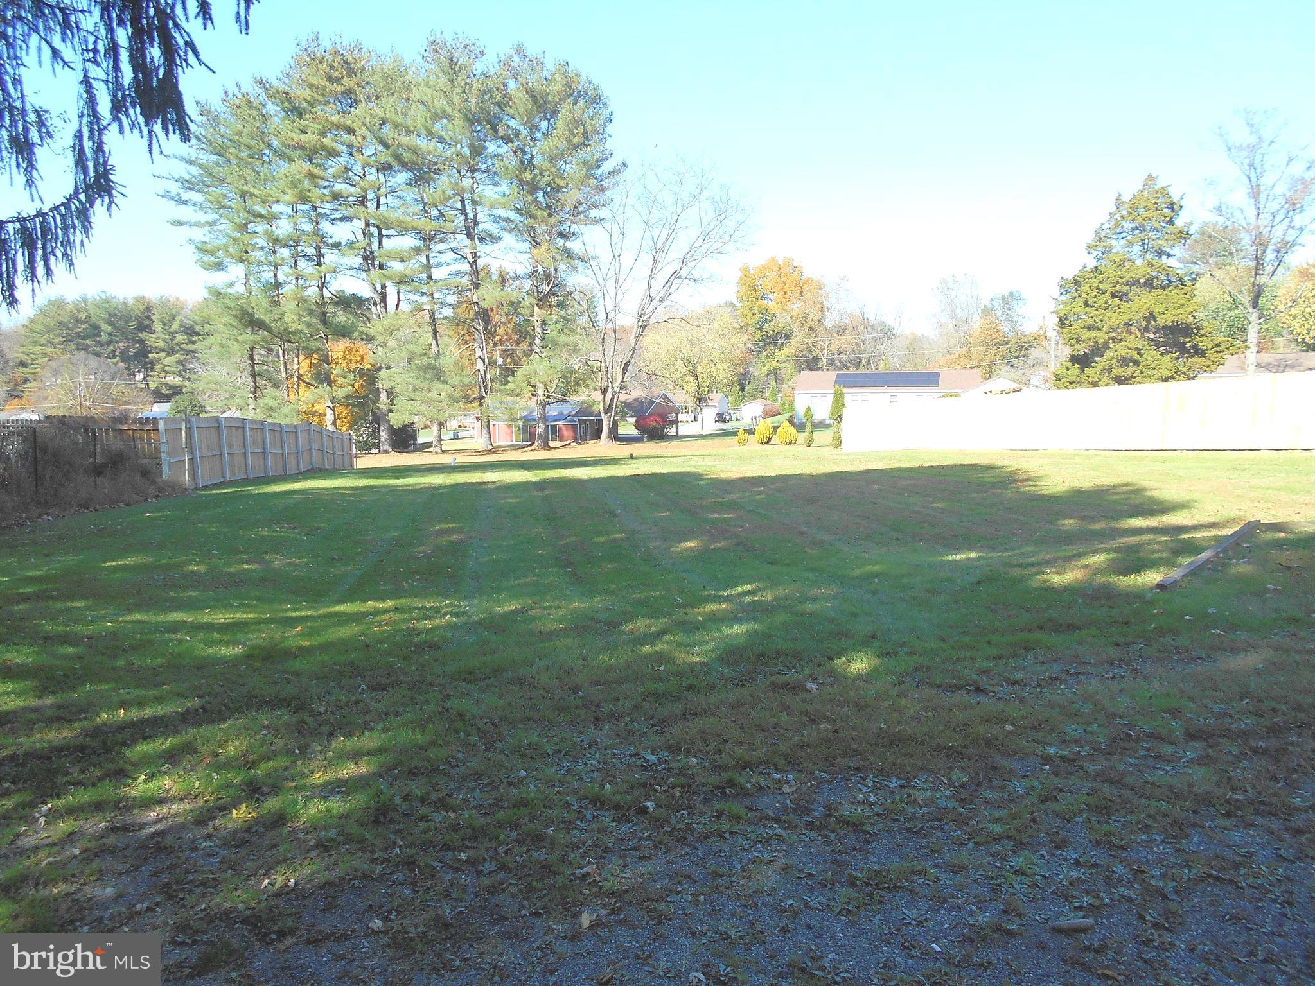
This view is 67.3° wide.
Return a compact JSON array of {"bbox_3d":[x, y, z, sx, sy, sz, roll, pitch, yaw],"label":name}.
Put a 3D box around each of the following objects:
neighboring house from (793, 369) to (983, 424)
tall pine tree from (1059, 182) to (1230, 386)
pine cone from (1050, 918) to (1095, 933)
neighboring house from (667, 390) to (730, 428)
[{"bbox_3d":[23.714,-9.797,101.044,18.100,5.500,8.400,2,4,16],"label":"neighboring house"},{"bbox_3d":[25.456,-10.211,52.460,9.000,13.000,8.800,0,4,0],"label":"tall pine tree"},{"bbox_3d":[1.270,1.327,3.030,0.142,0.036,0.038,-2,5,-10],"label":"pine cone"},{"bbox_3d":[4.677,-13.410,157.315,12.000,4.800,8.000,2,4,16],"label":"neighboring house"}]

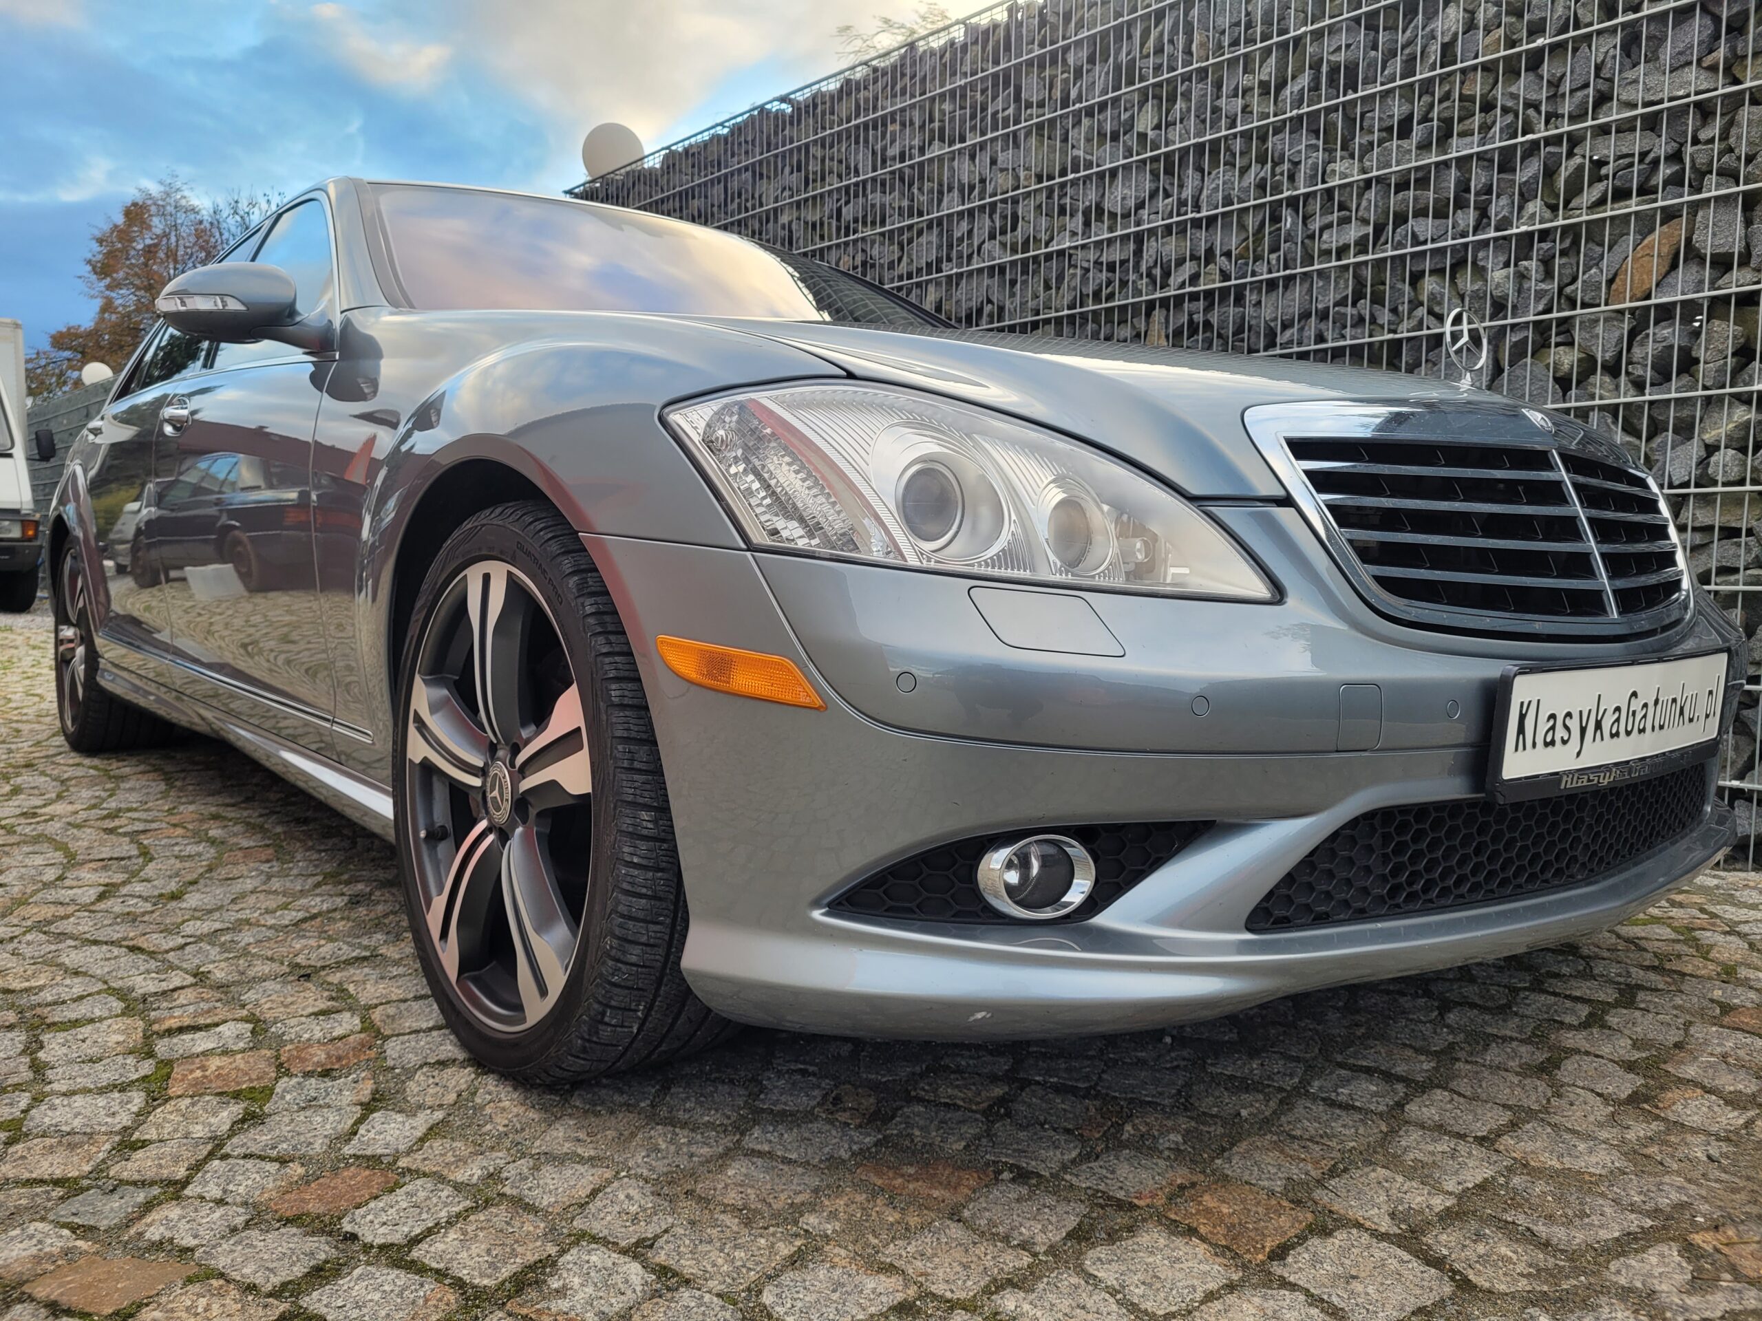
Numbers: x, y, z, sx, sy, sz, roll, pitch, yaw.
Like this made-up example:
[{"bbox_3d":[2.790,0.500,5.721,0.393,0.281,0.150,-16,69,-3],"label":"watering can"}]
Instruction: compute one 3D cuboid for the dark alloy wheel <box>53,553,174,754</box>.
[{"bbox_3d":[-2.351,-0.070,4.072,0.257,0.680,0.680,-1,5,-39],"label":"dark alloy wheel"}]

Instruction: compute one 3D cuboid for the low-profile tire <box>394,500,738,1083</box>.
[{"bbox_3d":[-0.366,0.142,1.617,0.257,0.680,0.680,-1,5,-39],"label":"low-profile tire"}]

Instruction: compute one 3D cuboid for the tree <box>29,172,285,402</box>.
[{"bbox_3d":[-15.386,-6.018,28.296,5.700,8.462,5.500,-1,5,-30],"label":"tree"}]

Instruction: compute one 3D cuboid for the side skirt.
[{"bbox_3d":[-1.385,0.123,2.744,0.112,0.117,2.370,-1,5,-39],"label":"side skirt"}]

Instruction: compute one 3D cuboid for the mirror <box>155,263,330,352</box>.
[{"bbox_3d":[-1.039,-0.574,2.158,0.220,0.160,0.240,-1,5,-39],"label":"mirror"}]

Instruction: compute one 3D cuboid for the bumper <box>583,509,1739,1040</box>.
[{"bbox_3d":[0.602,0.082,1.685,1.860,0.490,0.660,-1,5,-39],"label":"bumper"}]

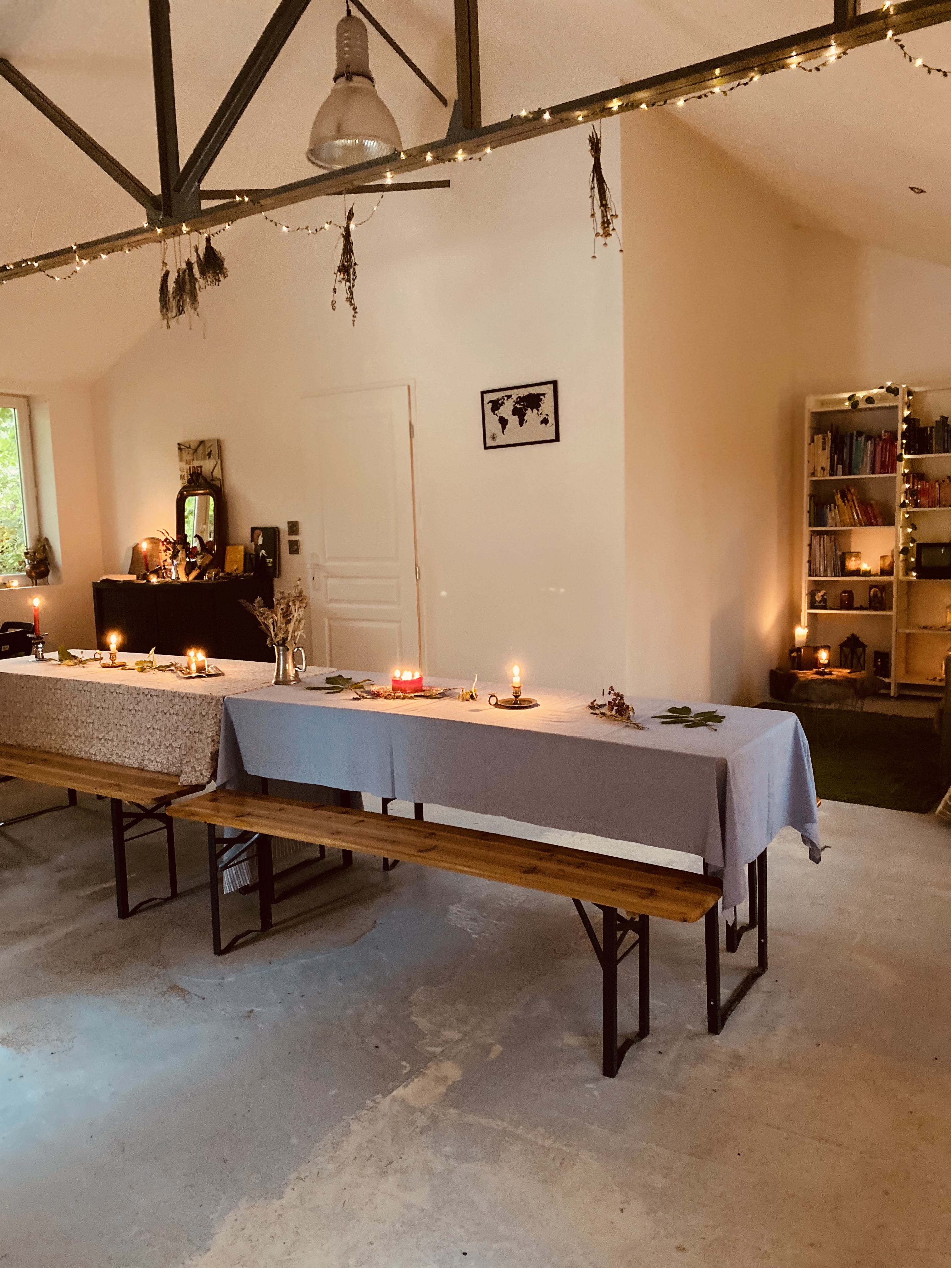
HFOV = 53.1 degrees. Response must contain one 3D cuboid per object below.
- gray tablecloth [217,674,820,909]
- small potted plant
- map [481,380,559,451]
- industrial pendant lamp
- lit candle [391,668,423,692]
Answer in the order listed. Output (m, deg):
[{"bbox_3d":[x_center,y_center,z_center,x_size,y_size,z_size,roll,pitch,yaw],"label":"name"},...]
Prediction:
[{"bbox_3d":[0.044,0.600,3.070,1.800,0.770,0.610,3,9,34],"label":"gray tablecloth"},{"bbox_3d":[-2.963,-0.500,6.451,0.190,0.315,0.190,3,9,34],"label":"small potted plant"},{"bbox_3d":[0.216,-1.084,4.741,0.447,0.293,0.020,3,9,34],"label":"map"},{"bbox_3d":[-0.545,-2.424,4.179,0.415,0.619,0.415,-2,7,0],"label":"industrial pendant lamp"},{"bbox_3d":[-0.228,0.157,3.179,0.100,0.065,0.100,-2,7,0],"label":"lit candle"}]

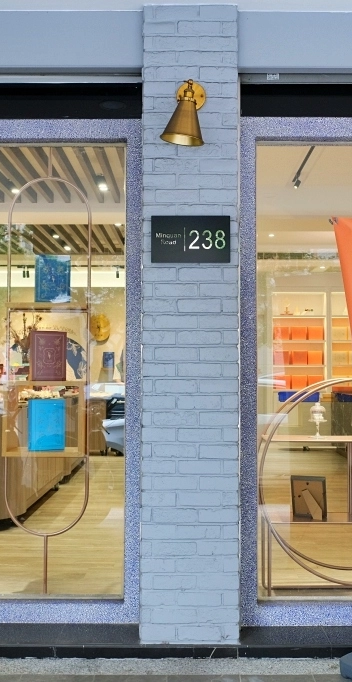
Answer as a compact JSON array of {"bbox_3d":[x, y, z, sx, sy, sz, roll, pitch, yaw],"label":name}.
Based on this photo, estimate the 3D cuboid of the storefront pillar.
[{"bbox_3d":[0.067,-0.099,3.298,0.448,2.926,0.380,0,-3,0],"label":"storefront pillar"}]

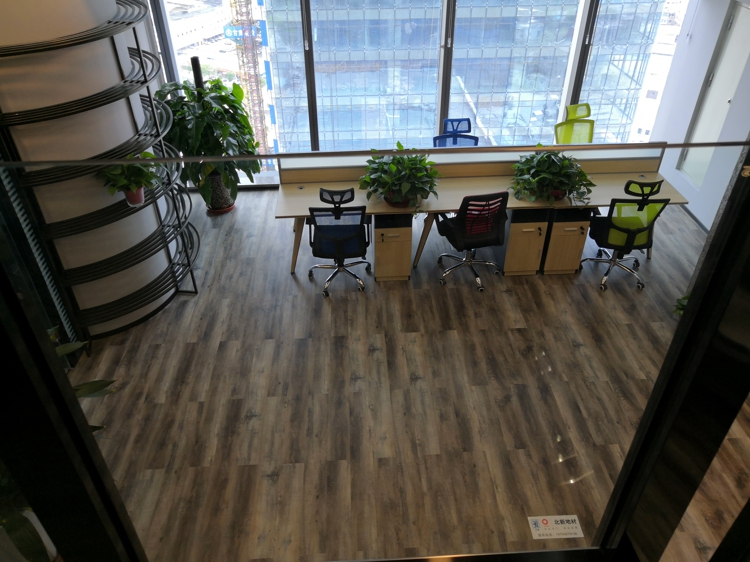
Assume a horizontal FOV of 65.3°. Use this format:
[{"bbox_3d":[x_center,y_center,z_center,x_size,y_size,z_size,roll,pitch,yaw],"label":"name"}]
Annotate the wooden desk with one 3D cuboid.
[{"bbox_3d":[0.934,-0.505,5.537,3.600,0.745,0.650,-2,37,-2],"label":"wooden desk"}]

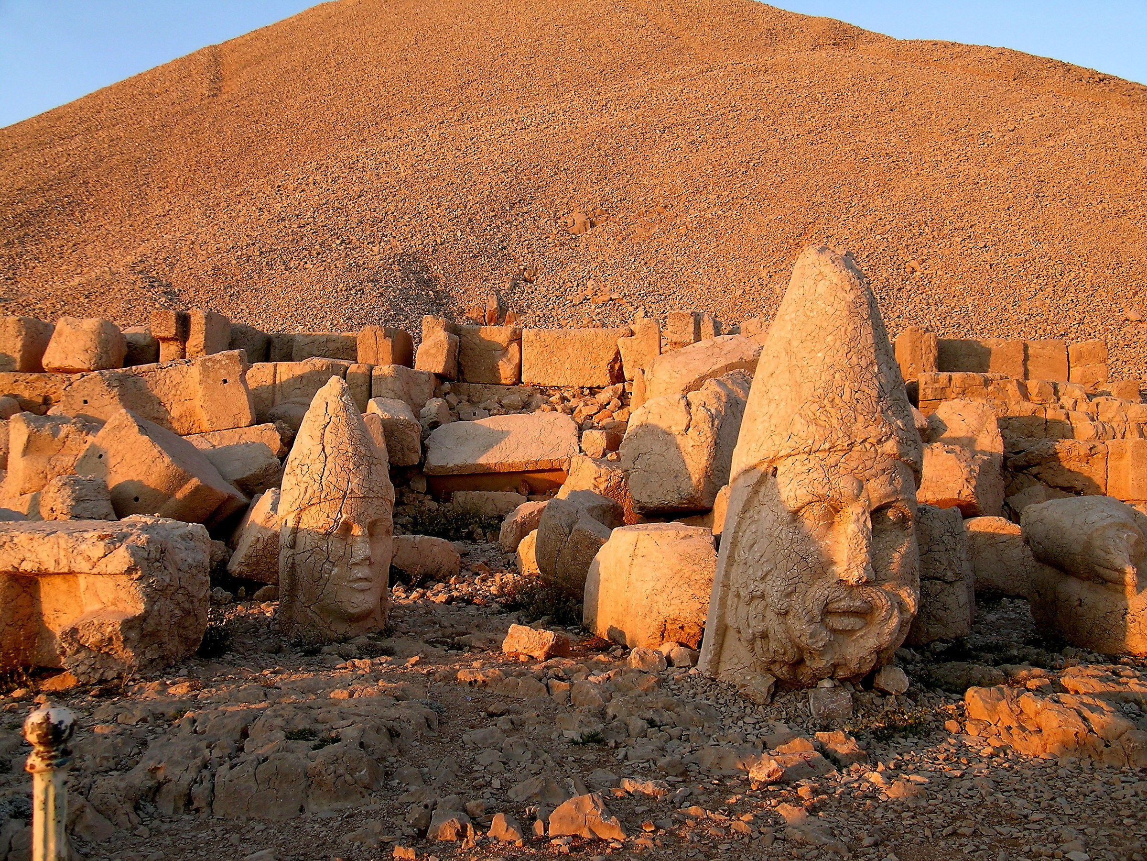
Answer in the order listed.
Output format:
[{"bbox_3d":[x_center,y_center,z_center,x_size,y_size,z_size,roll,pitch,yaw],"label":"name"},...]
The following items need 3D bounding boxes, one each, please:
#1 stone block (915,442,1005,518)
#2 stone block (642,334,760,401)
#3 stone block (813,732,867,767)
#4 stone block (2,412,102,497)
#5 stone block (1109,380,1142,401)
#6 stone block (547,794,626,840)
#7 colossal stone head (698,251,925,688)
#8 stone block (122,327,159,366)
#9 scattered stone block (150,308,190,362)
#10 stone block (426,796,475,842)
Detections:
[{"bbox_3d":[4.106,0.517,12.300,0.760,0.720,0.660,-1,-2,38],"label":"stone block"},{"bbox_3d":[1.735,-0.797,16.000,1.600,0.950,0.850,-12,-3,5],"label":"stone block"},{"bbox_3d":[1.349,1.603,5.850,0.250,0.150,0.180,0,-2,10],"label":"stone block"},{"bbox_3d":[-5.179,0.255,11.600,0.900,0.820,0.750,1,-2,-20],"label":"stone block"},{"bbox_3d":[7.086,-0.512,14.900,0.410,0.270,0.340,0,-1,0],"label":"stone block"},{"bbox_3d":[0.053,1.570,4.720,0.310,0.185,0.220,0,-1,0],"label":"stone block"},{"bbox_3d":[1.550,0.200,7.450,1.150,2.750,1.120,2,-1,-18],"label":"colossal stone head"},{"bbox_3d":[-5.477,-1.044,14.600,0.500,0.500,0.480,0,-1,0],"label":"stone block"},{"bbox_3d":[-5.545,-1.317,16.000,0.420,0.720,0.500,0,-1,14],"label":"scattered stone block"},{"bbox_3d":[-0.506,1.608,4.800,0.175,0.140,0.150,0,-1,10],"label":"stone block"}]

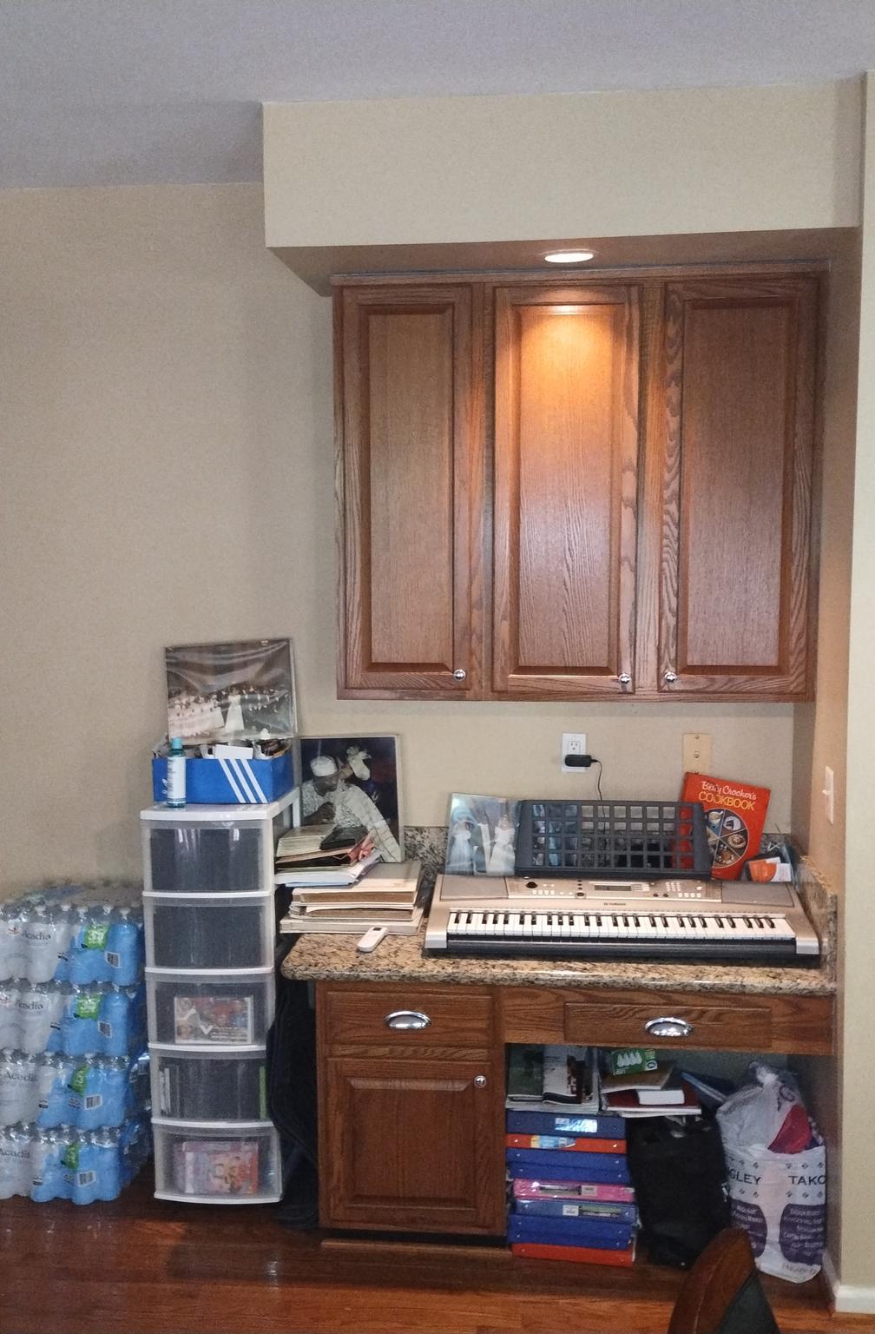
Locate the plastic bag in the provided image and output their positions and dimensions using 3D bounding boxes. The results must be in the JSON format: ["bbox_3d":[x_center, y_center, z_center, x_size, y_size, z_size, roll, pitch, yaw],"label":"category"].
[{"bbox_3d":[0.806,1.197,3.144,0.260,0.495,0.255,0,5,5],"label":"plastic bag"}]

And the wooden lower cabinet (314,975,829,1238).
[{"bbox_3d":[0.337,1.058,3.361,1.217,0.660,0.625,0,5,5],"label":"wooden lower cabinet"}]

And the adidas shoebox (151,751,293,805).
[{"bbox_3d":[-0.591,0.301,3.568,0.330,0.114,0.222,0,5,8],"label":"adidas shoebox"}]

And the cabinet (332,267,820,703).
[{"bbox_3d":[0.352,-0.460,3.385,1.204,1.077,0.327,0,5,5],"label":"cabinet"}]

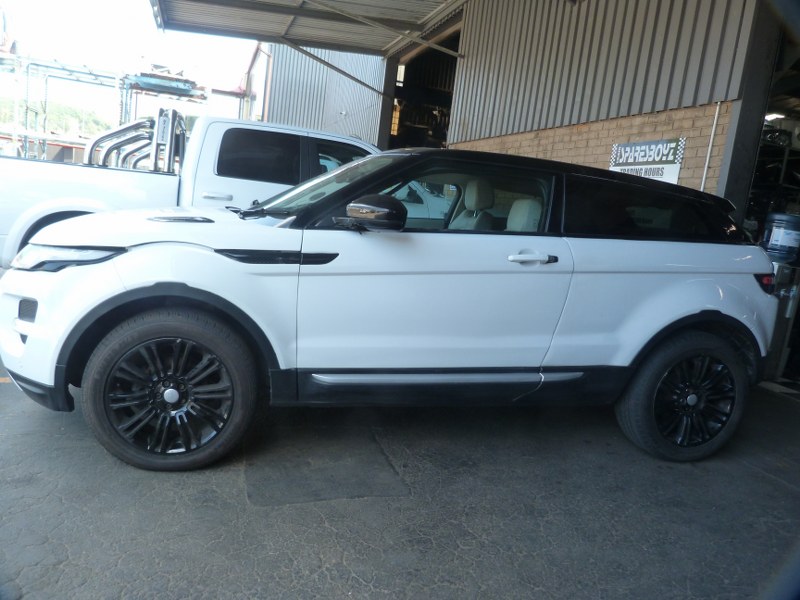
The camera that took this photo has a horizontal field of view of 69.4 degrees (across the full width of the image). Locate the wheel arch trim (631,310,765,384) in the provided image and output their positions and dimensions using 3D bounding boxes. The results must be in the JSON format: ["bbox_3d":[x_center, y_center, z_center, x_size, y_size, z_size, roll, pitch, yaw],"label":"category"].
[{"bbox_3d":[1.612,0.249,3.099,0.890,0.420,0.120,3,10,-15],"label":"wheel arch trim"}]

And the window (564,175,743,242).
[{"bbox_3d":[1.344,-0.457,3.070,1.070,0.320,0.170,3,10,-15],"label":"window"}]

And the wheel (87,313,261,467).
[{"bbox_3d":[-0.994,0.385,2.541,0.725,0.725,0.240,4,10,-12],"label":"wheel"}]

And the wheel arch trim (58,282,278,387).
[{"bbox_3d":[-0.952,0.145,2.423,0.890,0.460,0.110,3,10,-15],"label":"wheel arch trim"}]

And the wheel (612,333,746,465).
[{"bbox_3d":[1.572,0.531,3.227,0.725,0.725,0.240,3,10,-15],"label":"wheel"}]

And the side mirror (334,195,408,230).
[{"bbox_3d":[-0.124,-0.386,2.477,0.230,0.155,0.220,3,10,-15],"label":"side mirror"}]

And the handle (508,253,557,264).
[{"bbox_3d":[0.633,-0.192,2.753,0.260,0.045,0.060,3,10,-15],"label":"handle"}]

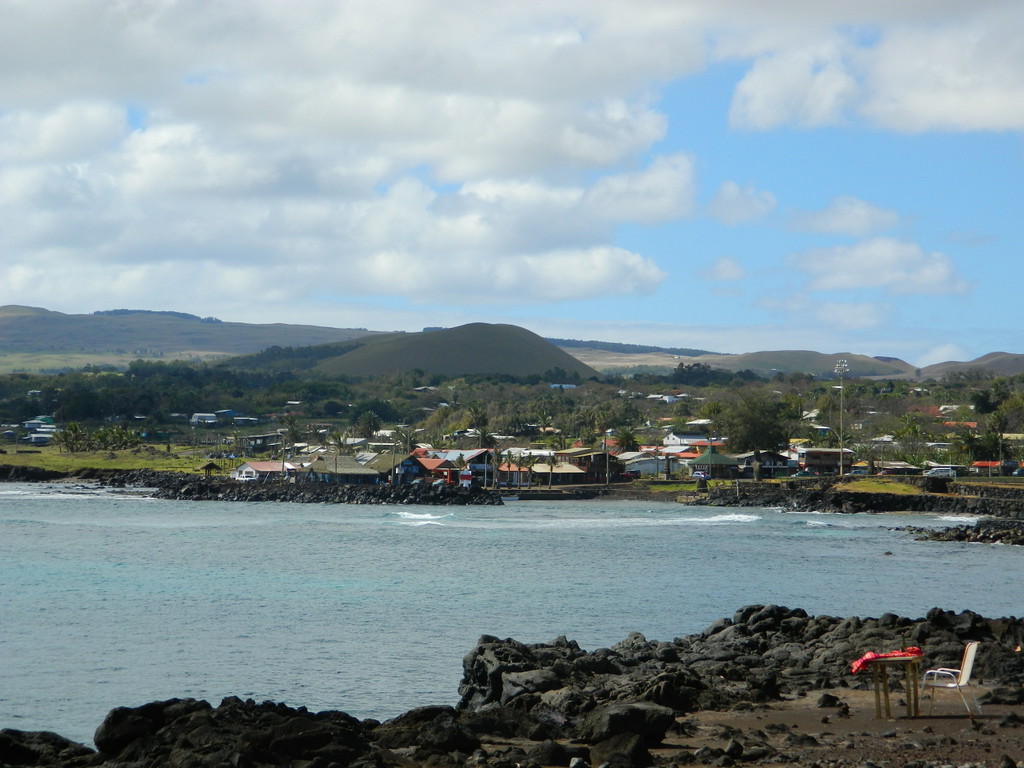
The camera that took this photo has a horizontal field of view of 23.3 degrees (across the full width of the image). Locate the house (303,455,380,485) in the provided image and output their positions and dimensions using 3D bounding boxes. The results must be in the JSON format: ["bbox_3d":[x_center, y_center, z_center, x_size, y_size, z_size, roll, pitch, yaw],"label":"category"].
[{"bbox_3d":[-34.650,17.480,505.000,13.000,6.000,9.000,2,-2,-38],"label":"house"}]

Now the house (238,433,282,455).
[{"bbox_3d":[-65.790,15.690,650.000,10.200,5.600,6.500,1,-2,-20],"label":"house"}]

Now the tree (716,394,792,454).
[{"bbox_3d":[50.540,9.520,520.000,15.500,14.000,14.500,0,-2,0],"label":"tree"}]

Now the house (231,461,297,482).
[{"bbox_3d":[-51.900,18.310,520.000,11.500,4.500,6.600,2,-3,-40],"label":"house"}]

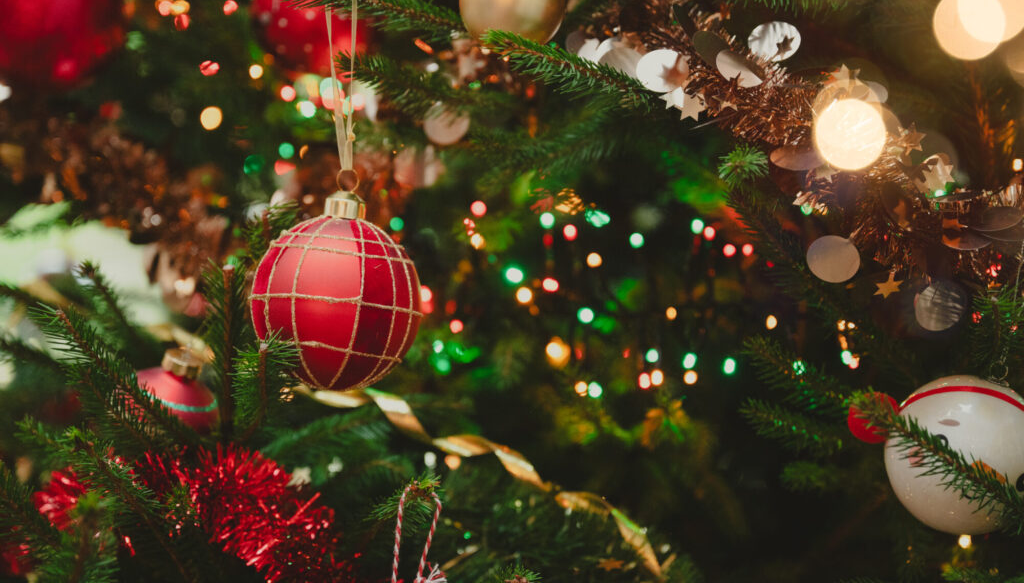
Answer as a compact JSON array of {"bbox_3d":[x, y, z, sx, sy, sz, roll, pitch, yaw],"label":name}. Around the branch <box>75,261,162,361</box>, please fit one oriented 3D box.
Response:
[{"bbox_3d":[-0.208,0.011,1.050,0.045,0.053,0.038,1,2,12],"label":"branch"}]

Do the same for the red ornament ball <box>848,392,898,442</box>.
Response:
[{"bbox_3d":[0.179,0.063,0.990,0.026,0.026,0.024,0,0,0],"label":"red ornament ball"}]

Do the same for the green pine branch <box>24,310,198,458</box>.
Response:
[{"bbox_3d":[-0.181,0.041,0.910,0.105,0.040,0.042,46,-15,-15],"label":"green pine branch"}]

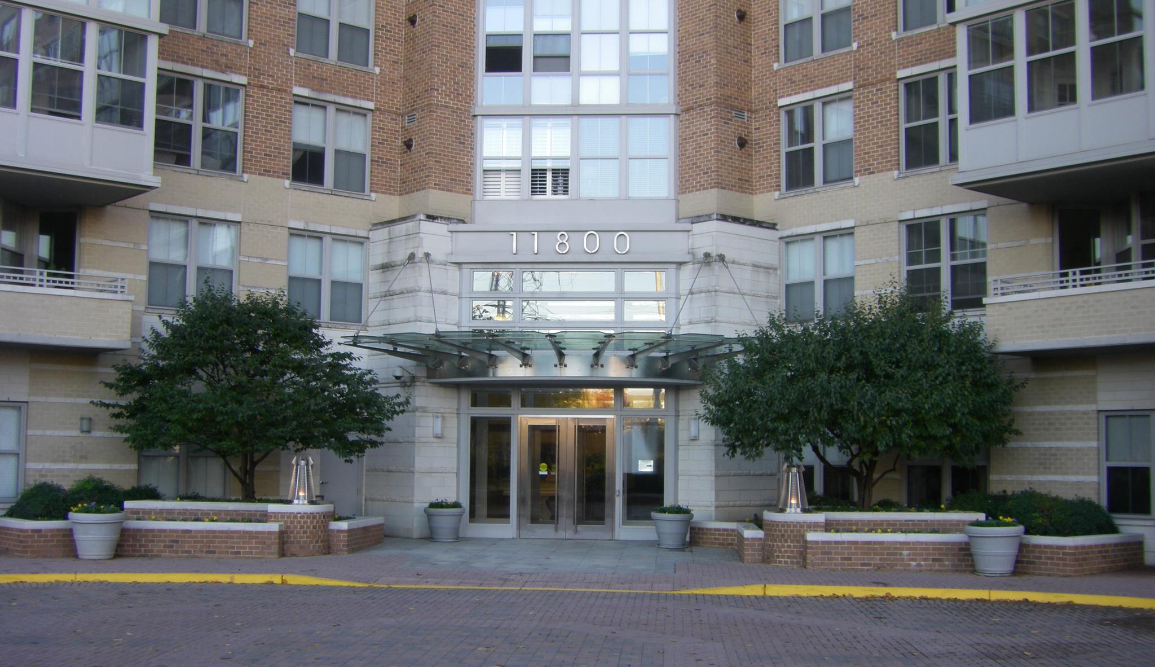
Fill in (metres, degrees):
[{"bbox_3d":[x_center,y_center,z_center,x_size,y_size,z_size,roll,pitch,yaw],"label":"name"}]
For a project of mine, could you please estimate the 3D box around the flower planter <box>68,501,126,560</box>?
[{"bbox_3d":[-7.510,3.065,21.978,0.885,0.903,0.885,0,-5,4],"label":"flower planter"}]

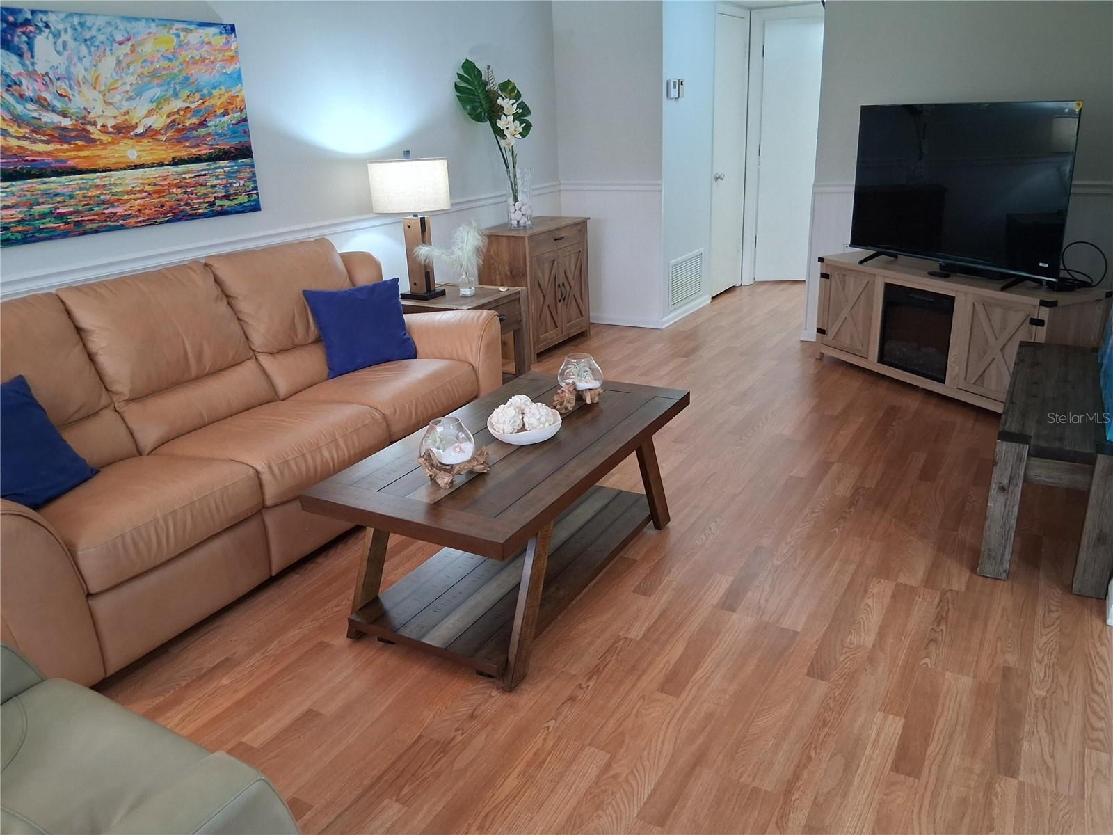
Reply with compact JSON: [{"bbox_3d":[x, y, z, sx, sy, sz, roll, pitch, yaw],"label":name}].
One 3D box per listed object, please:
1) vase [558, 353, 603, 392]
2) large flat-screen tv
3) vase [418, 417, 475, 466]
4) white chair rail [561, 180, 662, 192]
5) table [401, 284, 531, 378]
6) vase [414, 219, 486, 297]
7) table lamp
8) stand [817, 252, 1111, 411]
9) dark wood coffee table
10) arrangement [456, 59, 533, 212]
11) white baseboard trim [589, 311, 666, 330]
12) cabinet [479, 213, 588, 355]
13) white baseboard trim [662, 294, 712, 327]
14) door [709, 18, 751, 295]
[{"bbox_3d":[0.082,-0.158,2.879,0.156,0.121,0.156,-2,20,1],"label":"vase"},{"bbox_3d":[1.903,-1.125,4.065,0.090,0.745,1.290,-10,21,-20],"label":"large flat-screen tv"},{"bbox_3d":[-0.306,0.065,2.303,0.156,0.121,0.156,-2,20,1],"label":"vase"},{"bbox_3d":[0.374,-1.592,5.755,0.772,0.070,0.028,9,23,30],"label":"white chair rail"},{"bbox_3d":[-0.550,-0.372,4.510,0.620,0.590,0.550,9,23,30],"label":"table"},{"bbox_3d":[-0.550,-0.818,4.296,0.370,0.385,0.240,-5,20,-6],"label":"vase"},{"bbox_3d":[-0.714,-0.974,4.282,0.395,0.710,0.395,9,23,30],"label":"table lamp"},{"bbox_3d":[1.986,-0.458,4.315,0.405,0.590,1.440,-11,21,-21],"label":"stand"},{"bbox_3d":[-0.106,0.288,2.633,0.640,0.487,1.215,8,22,28],"label":"dark wood coffee table"},{"bbox_3d":[-0.368,-1.657,4.978,0.440,0.870,0.320,-4,20,-3],"label":"arrangement"},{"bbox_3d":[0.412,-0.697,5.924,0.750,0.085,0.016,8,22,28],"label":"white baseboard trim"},{"bbox_3d":[-0.117,-0.844,5.453,0.365,0.795,0.750,9,23,30],"label":"cabinet"},{"bbox_3d":[0.971,-0.796,6.248,0.018,0.066,0.895,9,23,30],"label":"white baseboard trim"},{"bbox_3d":[1.336,-1.991,6.567,0.060,2.060,0.670,9,23,30],"label":"door"}]

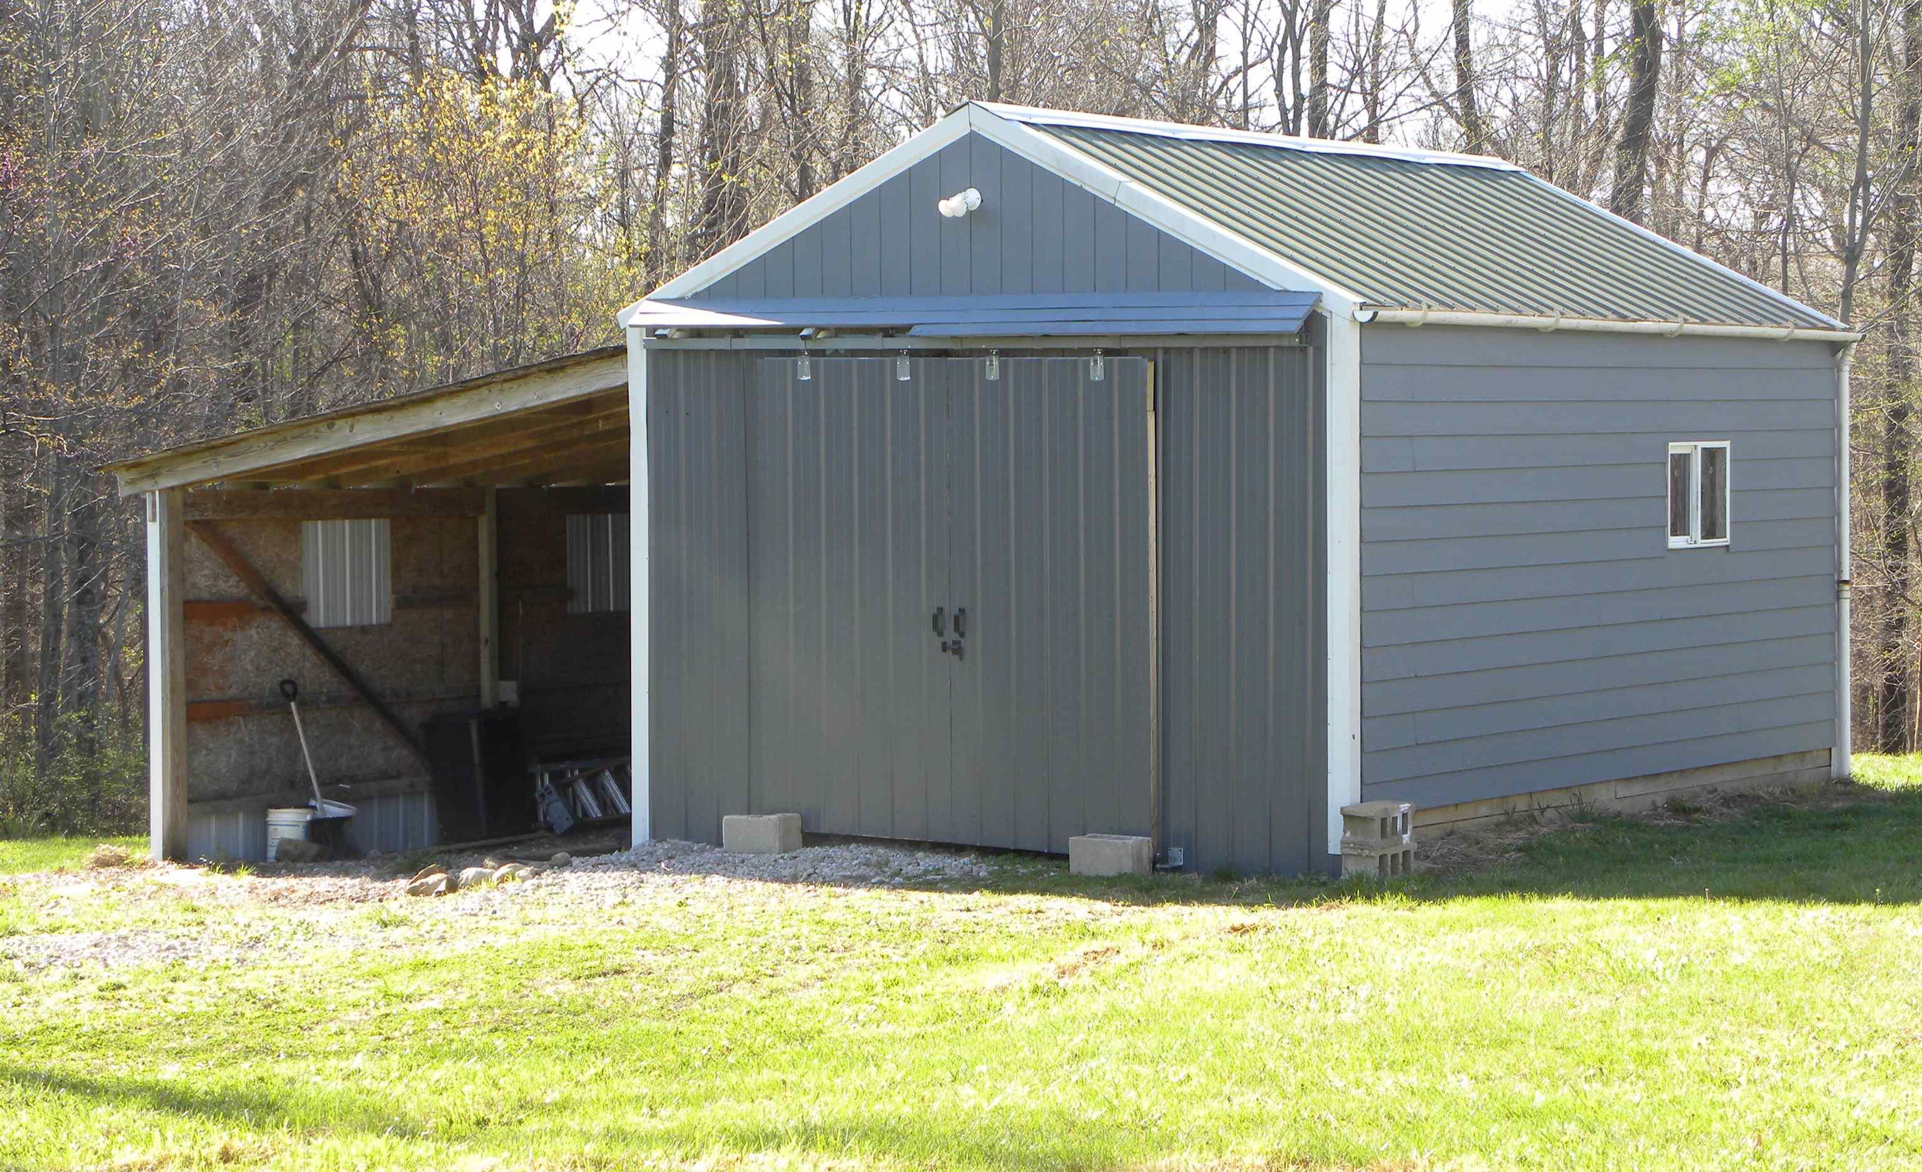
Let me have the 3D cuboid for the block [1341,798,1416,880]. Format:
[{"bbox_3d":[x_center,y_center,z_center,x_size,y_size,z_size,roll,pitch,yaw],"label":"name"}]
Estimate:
[{"bbox_3d":[2.083,1.295,20.713,0.194,0.390,0.394,2,3,35],"label":"block"}]

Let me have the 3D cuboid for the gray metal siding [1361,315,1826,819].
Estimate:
[{"bbox_3d":[3.641,-0.184,22.995,0.060,2.530,5.370,2,3,38],"label":"gray metal siding"}]

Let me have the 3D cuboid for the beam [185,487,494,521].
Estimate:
[{"bbox_3d":[-4.070,-0.533,26.974,0.059,0.183,2.723,2,3,38],"label":"beam"}]

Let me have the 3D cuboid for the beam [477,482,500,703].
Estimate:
[{"bbox_3d":[-3.178,0.485,28.083,0.093,2.322,0.094,2,3,38],"label":"beam"}]

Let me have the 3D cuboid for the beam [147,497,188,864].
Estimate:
[{"bbox_3d":[-4.923,0.557,25.879,0.163,2.307,0.144,2,3,38],"label":"beam"}]

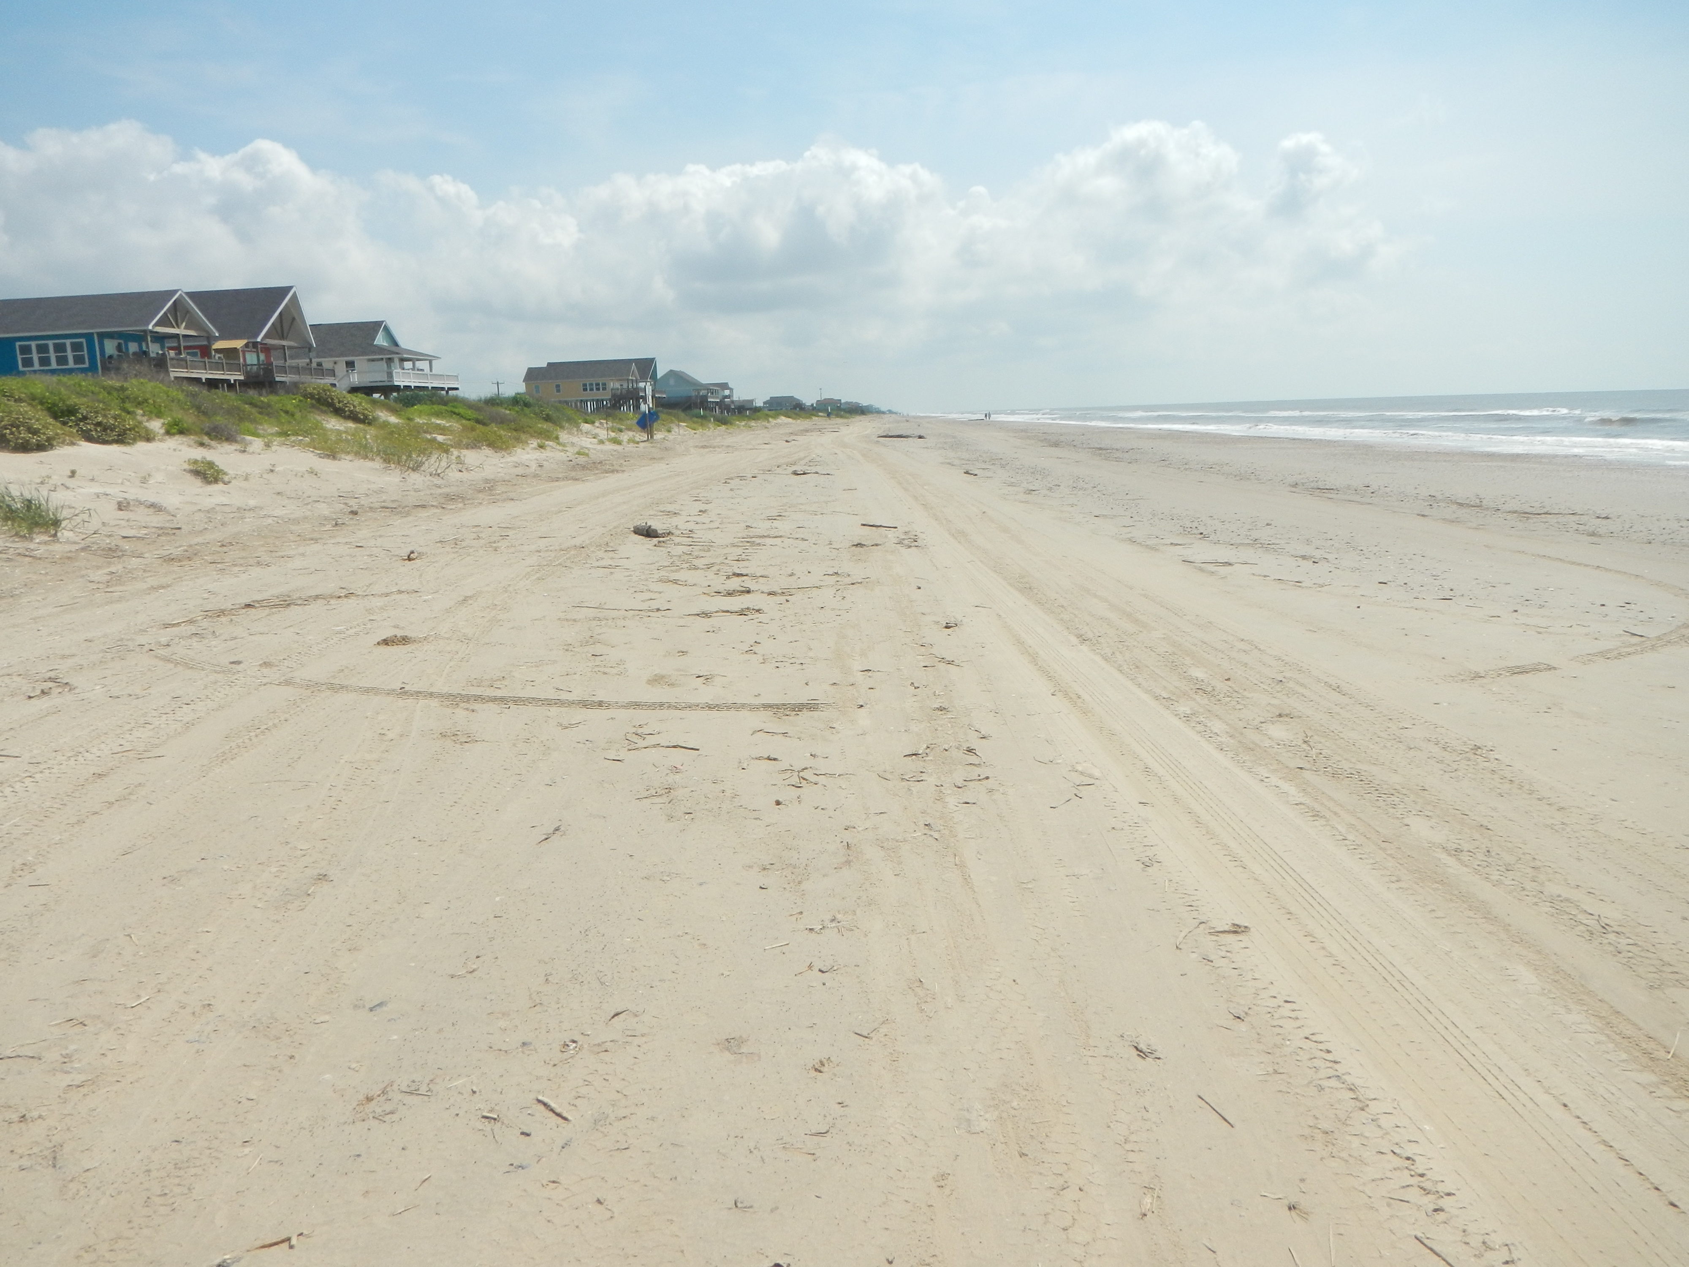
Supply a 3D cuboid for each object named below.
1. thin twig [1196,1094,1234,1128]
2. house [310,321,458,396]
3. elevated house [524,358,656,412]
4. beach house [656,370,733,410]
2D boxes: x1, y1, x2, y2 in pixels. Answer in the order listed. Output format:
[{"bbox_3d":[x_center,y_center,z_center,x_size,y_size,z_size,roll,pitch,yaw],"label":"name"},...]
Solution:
[{"bbox_3d":[0.830,1.066,3.058,0.006,0.006,0.152,-5,9,-15],"label":"thin twig"},{"bbox_3d":[-43.976,-23.304,120.008,14.500,7.900,13.000,-1,9,5],"label":"house"},{"bbox_3d":[-39.039,-38.128,212.791,19.800,8.300,8.800,-1,9,5],"label":"elevated house"},{"bbox_3d":[-29.374,-44.628,252.566,14.000,8.000,12.000,-1,9,5],"label":"beach house"}]

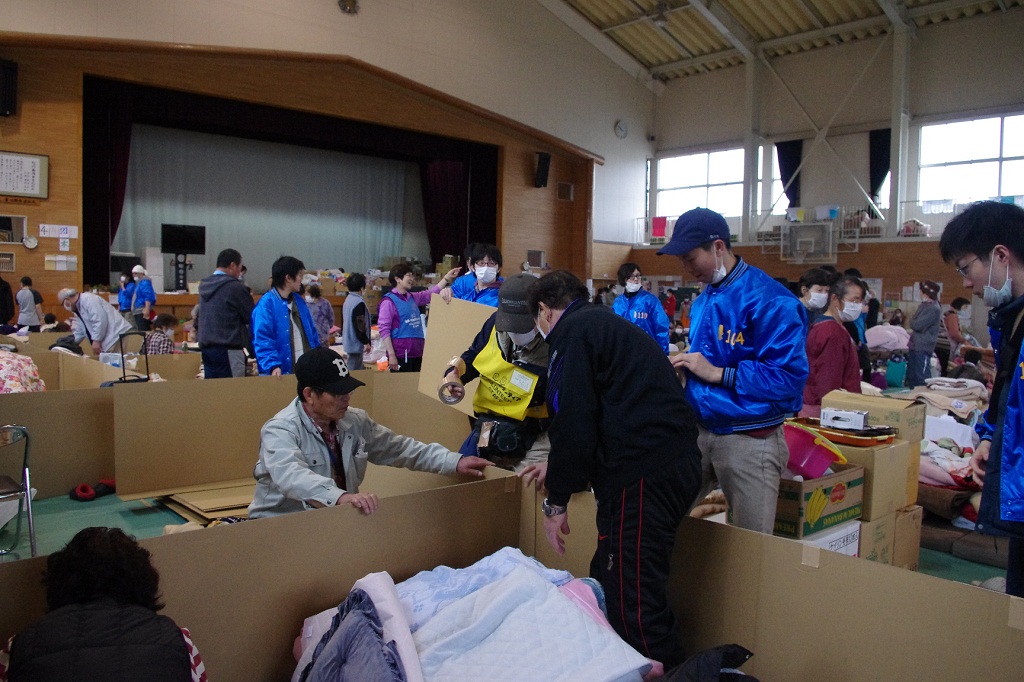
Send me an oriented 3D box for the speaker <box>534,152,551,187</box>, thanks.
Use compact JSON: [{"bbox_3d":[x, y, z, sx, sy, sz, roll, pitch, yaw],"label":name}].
[{"bbox_3d":[0.989,-5.432,24.500,0.360,1.070,0.280,-2,14,-38],"label":"speaker"}]

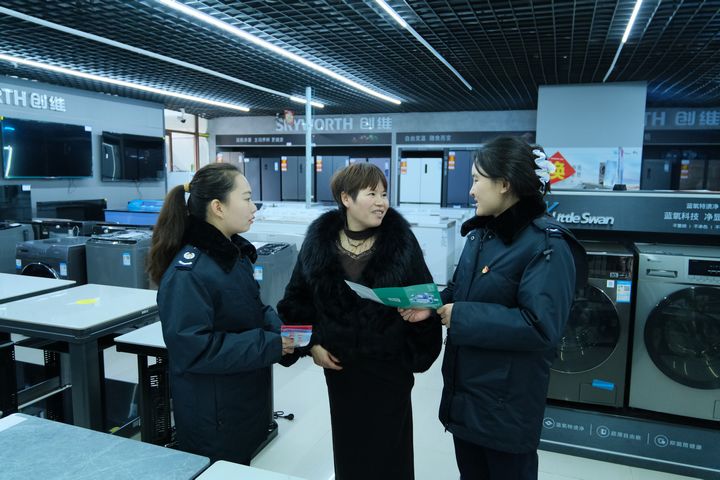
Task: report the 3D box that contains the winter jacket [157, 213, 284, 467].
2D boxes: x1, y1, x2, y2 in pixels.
[{"bbox_3d":[-0.473,0.287,1.757,0.400,0.770,0.480,3,8,20],"label":"winter jacket"}]

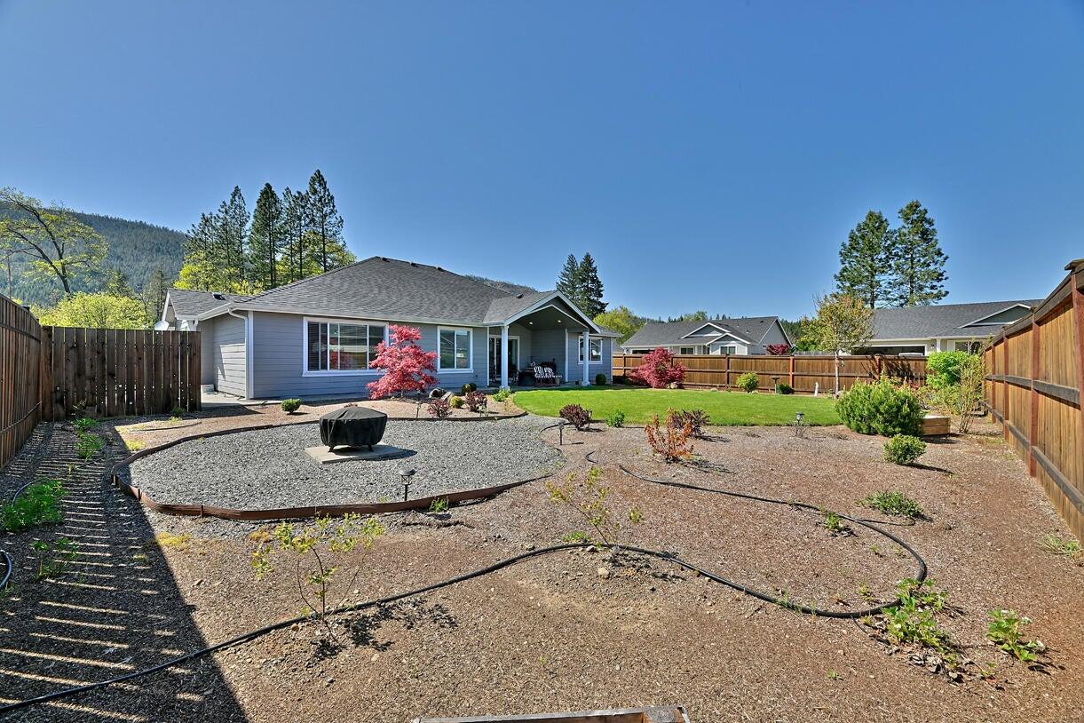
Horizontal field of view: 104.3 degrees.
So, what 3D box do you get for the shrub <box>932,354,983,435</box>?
[{"bbox_3d":[8.266,0.624,8.350,0.850,1.548,0.850,0,0,0],"label":"shrub"}]

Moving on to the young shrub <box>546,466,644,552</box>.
[{"bbox_3d":[0.363,1.001,2.920,0.620,0.540,0.550,0,0,7],"label":"young shrub"}]

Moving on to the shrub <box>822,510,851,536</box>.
[{"bbox_3d":[2.110,1.150,3.030,0.170,0.160,0.170,0,0,0],"label":"shrub"}]

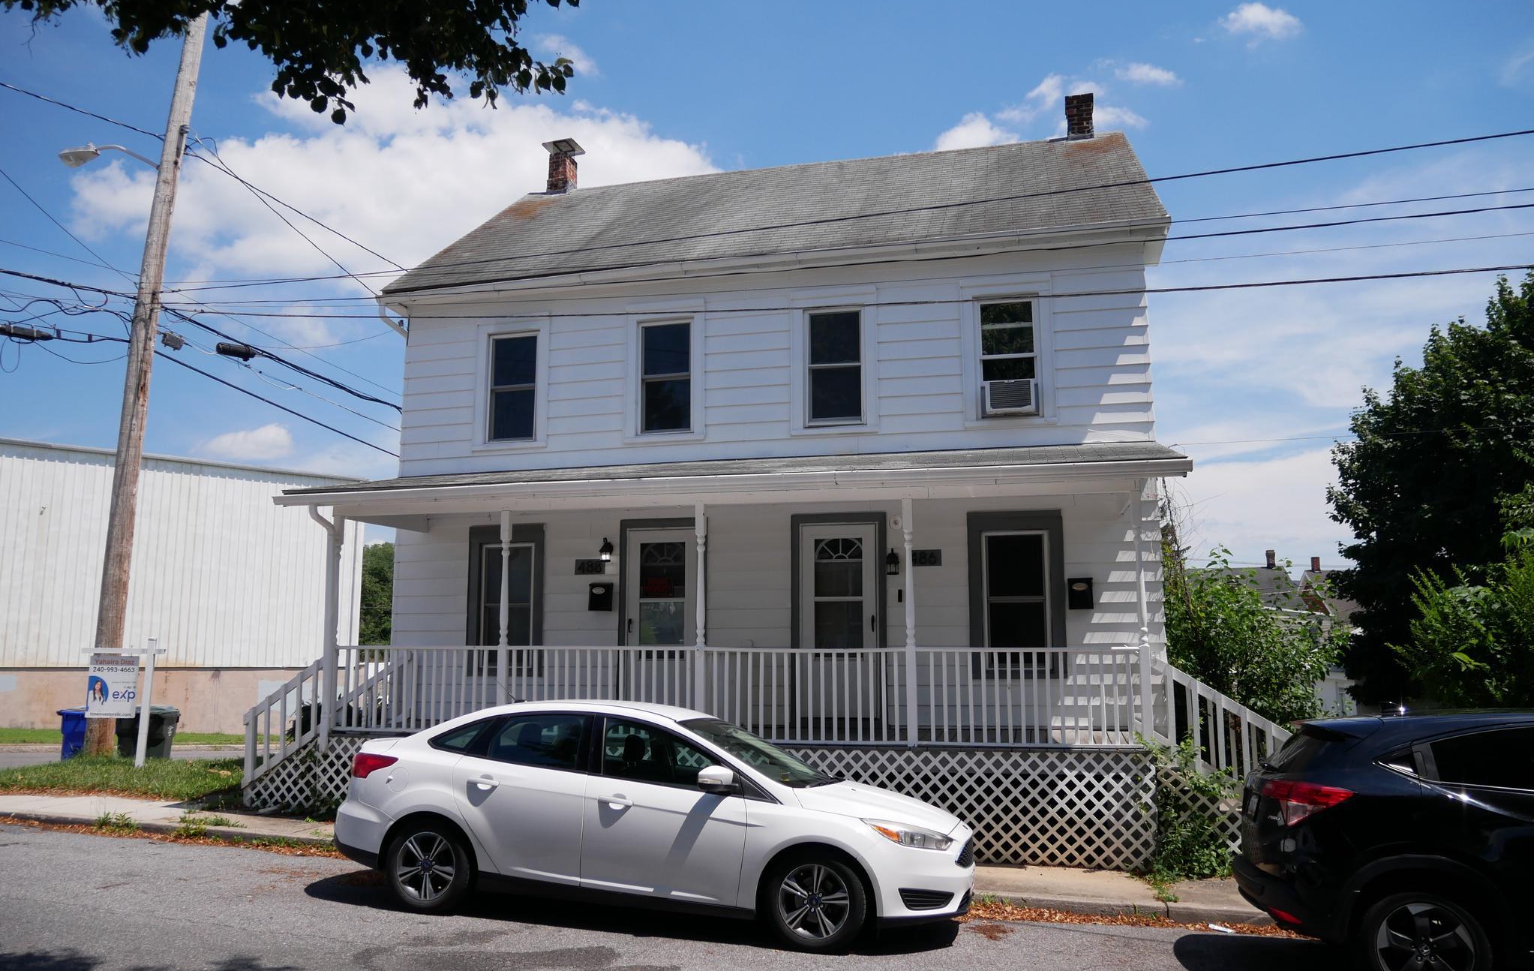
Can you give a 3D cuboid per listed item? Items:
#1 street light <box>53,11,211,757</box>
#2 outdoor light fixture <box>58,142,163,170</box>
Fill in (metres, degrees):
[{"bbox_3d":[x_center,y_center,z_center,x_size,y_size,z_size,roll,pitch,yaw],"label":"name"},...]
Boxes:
[{"bbox_3d":[-9.180,-1.700,14.626,2.050,10.550,0.360,0,-7,14],"label":"street light"},{"bbox_3d":[-9.262,-4.649,14.978,1.730,0.450,0.340,-2,-8,14],"label":"outdoor light fixture"}]

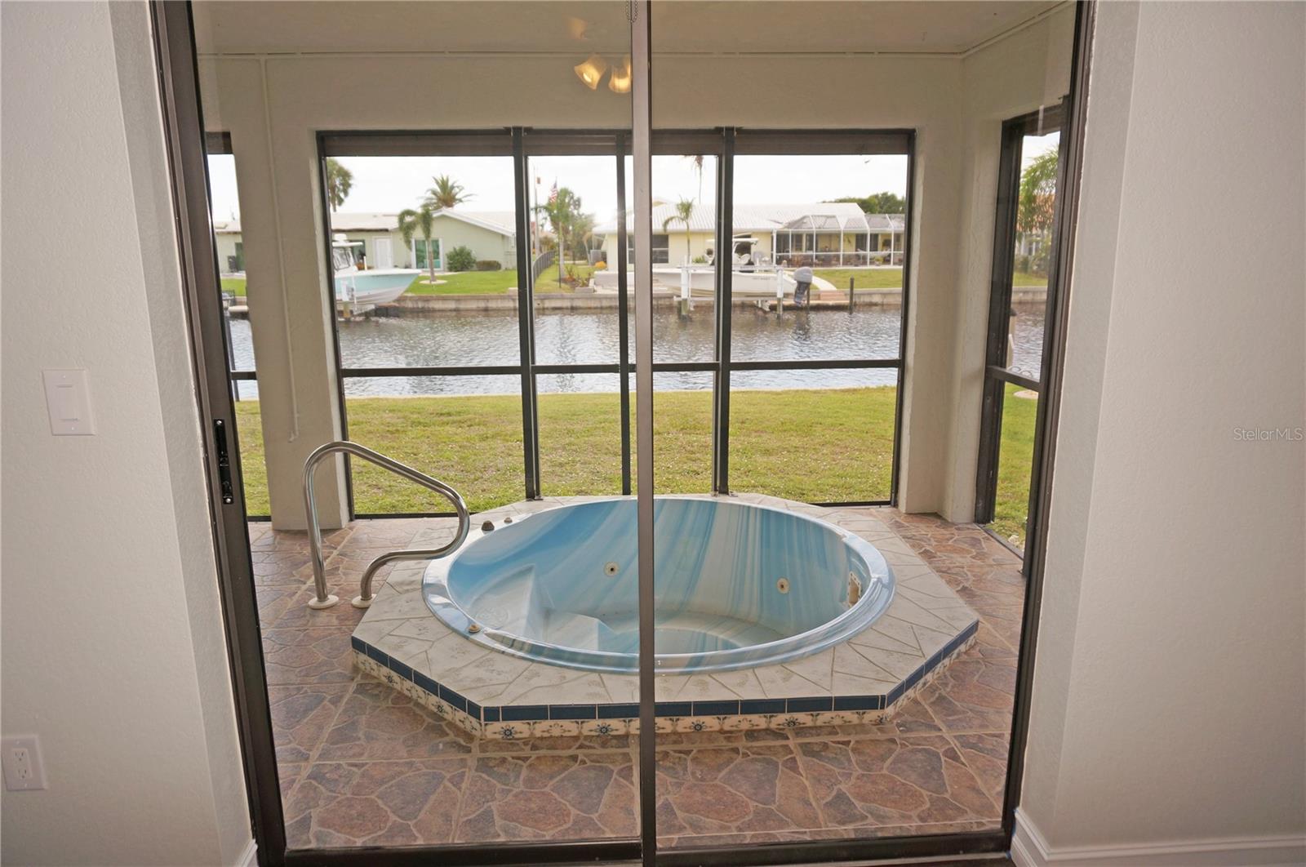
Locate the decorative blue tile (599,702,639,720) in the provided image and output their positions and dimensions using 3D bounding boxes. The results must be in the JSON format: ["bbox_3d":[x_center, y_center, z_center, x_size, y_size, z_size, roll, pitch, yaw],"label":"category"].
[{"bbox_3d":[-0.102,0.902,2.839,0.152,0.051,0.009,-1,13,-3],"label":"decorative blue tile"}]

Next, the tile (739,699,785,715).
[{"bbox_3d":[0.360,0.893,2.847,0.152,0.052,0.010,-1,13,-2],"label":"tile"}]

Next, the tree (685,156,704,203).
[{"bbox_3d":[5.777,-29.754,108.653,3.200,14.830,3.200,-1,13,-3],"label":"tree"}]

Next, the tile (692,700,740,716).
[{"bbox_3d":[0.206,0.895,2.841,0.152,0.052,0.010,-1,13,-2],"label":"tile"}]

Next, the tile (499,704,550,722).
[{"bbox_3d":[-0.412,0.906,2.817,0.152,0.052,0.010,-1,13,-2],"label":"tile"}]

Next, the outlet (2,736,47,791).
[{"bbox_3d":[-1.266,0.665,1.747,0.076,0.122,0.007,-1,13,-3],"label":"outlet"}]

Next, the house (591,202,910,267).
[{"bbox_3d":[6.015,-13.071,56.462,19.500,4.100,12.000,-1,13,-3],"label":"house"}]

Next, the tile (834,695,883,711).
[{"bbox_3d":[0.670,0.888,2.859,0.152,0.052,0.010,-1,13,-2],"label":"tile"}]

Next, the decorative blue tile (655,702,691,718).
[{"bbox_3d":[0.052,0.899,2.845,0.152,0.051,0.009,-1,13,-3],"label":"decorative blue tile"}]

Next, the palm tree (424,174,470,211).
[{"bbox_3d":[-18.478,-19.334,78.754,4.900,7.870,4.900,-1,13,-3],"label":"palm tree"}]

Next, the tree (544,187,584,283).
[{"bbox_3d":[-4.352,-9.578,41.734,2.100,4.450,2.100,-1,13,-3],"label":"tree"}]

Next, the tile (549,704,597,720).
[{"bbox_3d":[-0.258,0.903,2.823,0.152,0.052,0.010,-1,13,-2],"label":"tile"}]

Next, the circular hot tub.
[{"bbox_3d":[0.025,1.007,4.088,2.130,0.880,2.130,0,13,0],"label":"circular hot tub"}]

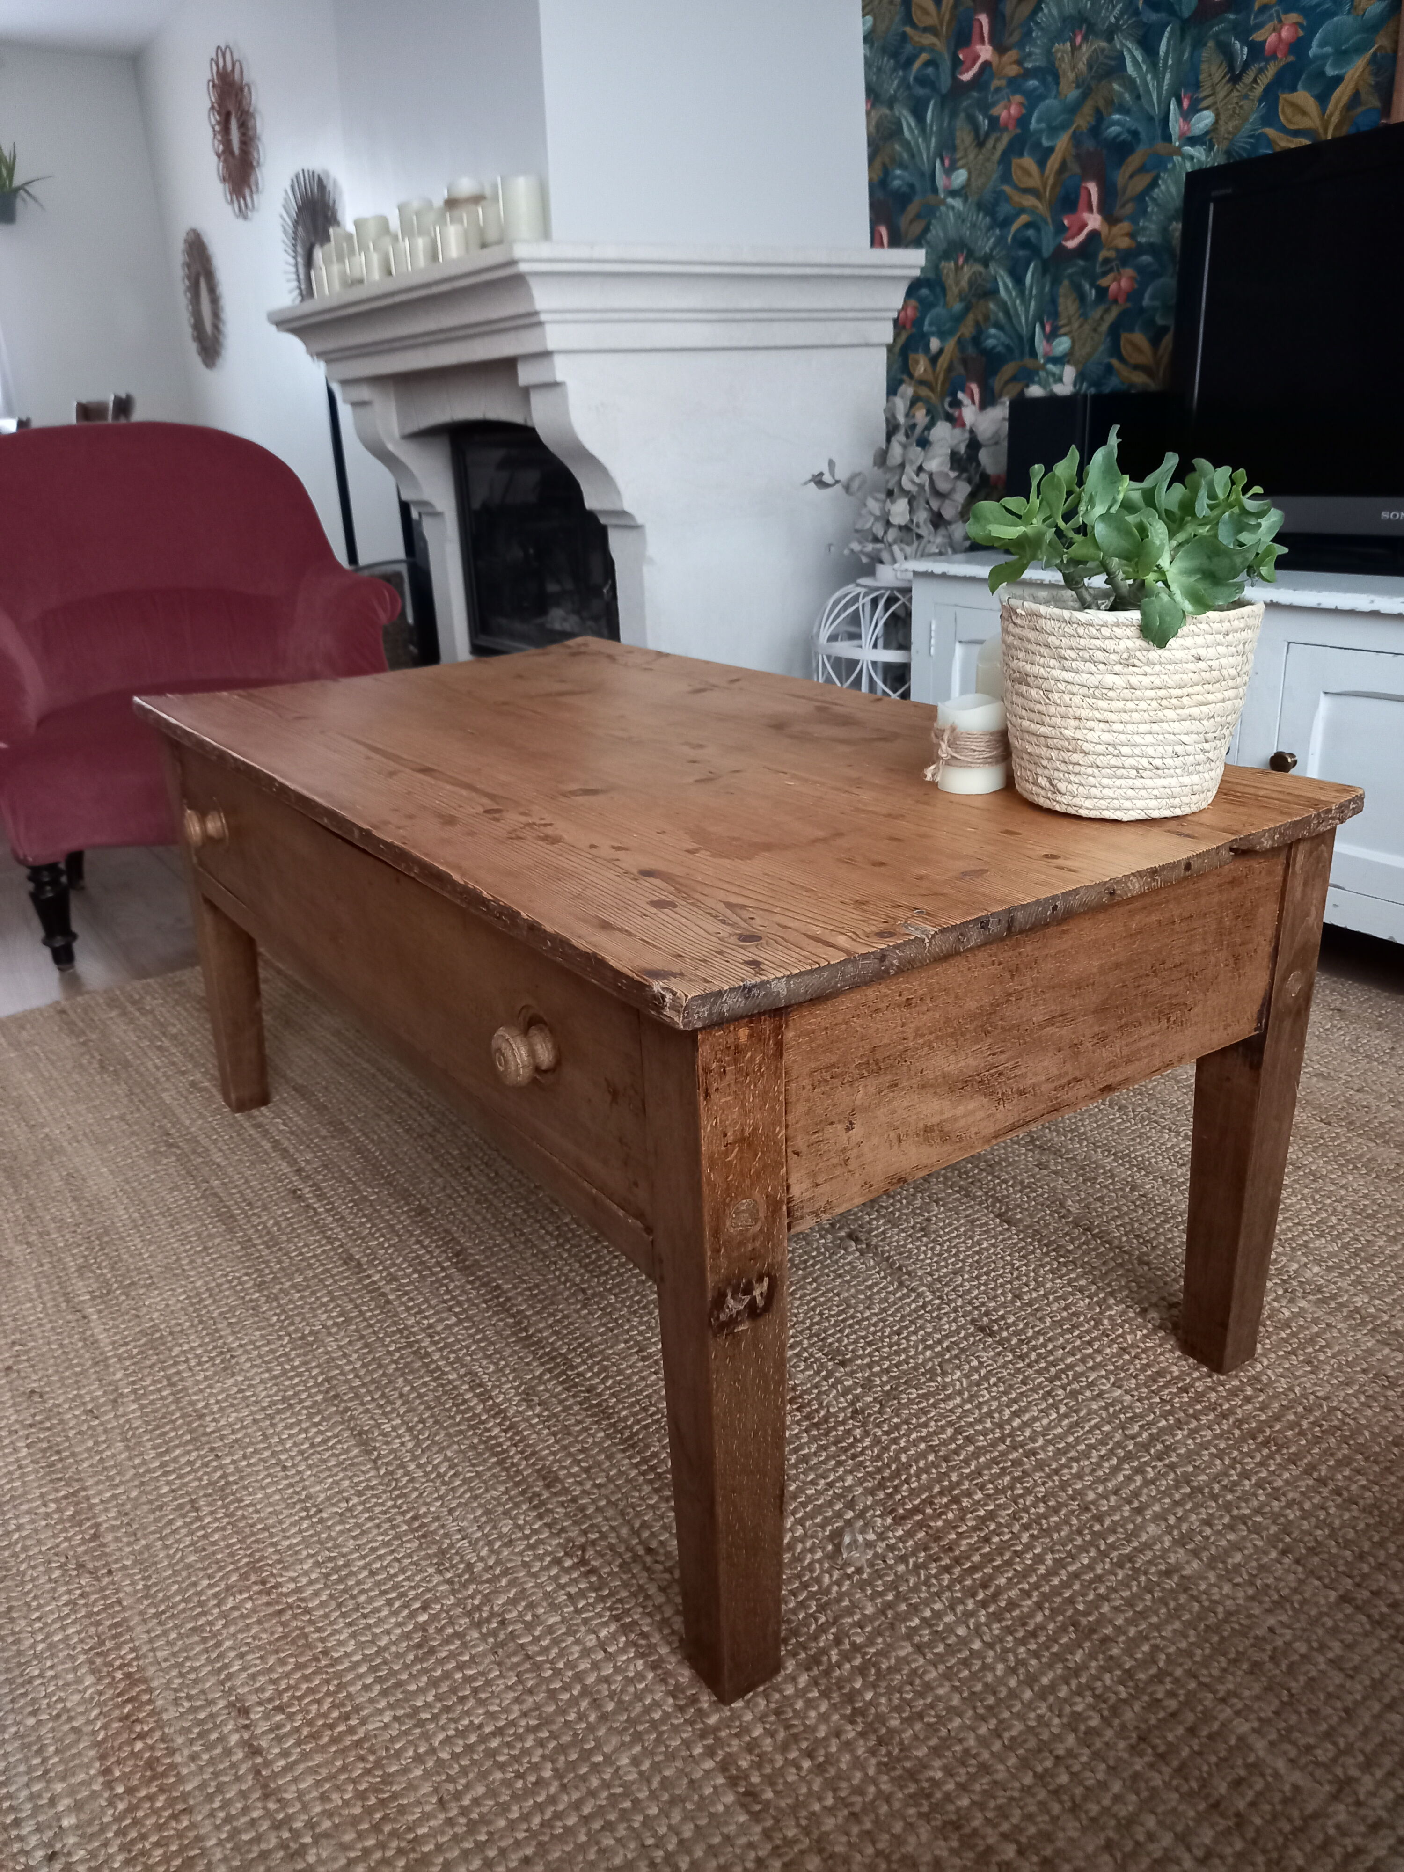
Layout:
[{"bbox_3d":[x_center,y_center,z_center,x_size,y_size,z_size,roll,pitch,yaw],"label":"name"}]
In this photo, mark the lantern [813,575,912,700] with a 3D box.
[{"bbox_3d":[0.421,-0.554,2.941,0.360,0.430,0.360,-14,24,-29],"label":"lantern"}]

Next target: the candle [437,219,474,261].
[{"bbox_3d":[-0.509,-1.438,2.817,0.070,0.090,0.070,-14,24,-29],"label":"candle"}]

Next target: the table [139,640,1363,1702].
[{"bbox_3d":[-0.070,0.048,1.311,0.582,0.490,1.082,-16,24,-32],"label":"table"}]

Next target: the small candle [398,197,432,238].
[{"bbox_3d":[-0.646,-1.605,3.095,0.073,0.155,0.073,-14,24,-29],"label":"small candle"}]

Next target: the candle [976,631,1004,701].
[{"bbox_3d":[0.244,-0.186,1.061,0.051,0.100,0.051,-14,24,-29],"label":"candle"}]

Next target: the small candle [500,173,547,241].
[{"bbox_3d":[-0.344,-1.405,2.637,0.088,0.140,0.088,-14,24,-29],"label":"small candle"}]

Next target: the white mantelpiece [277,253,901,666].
[{"bbox_3d":[-0.329,-1.084,3.486,0.934,1.090,1.494,-14,24,-29],"label":"white mantelpiece"}]

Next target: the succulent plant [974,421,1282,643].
[{"bbox_3d":[0.288,-0.278,0.917,0.200,0.145,0.210,-16,24,-32],"label":"succulent plant"}]

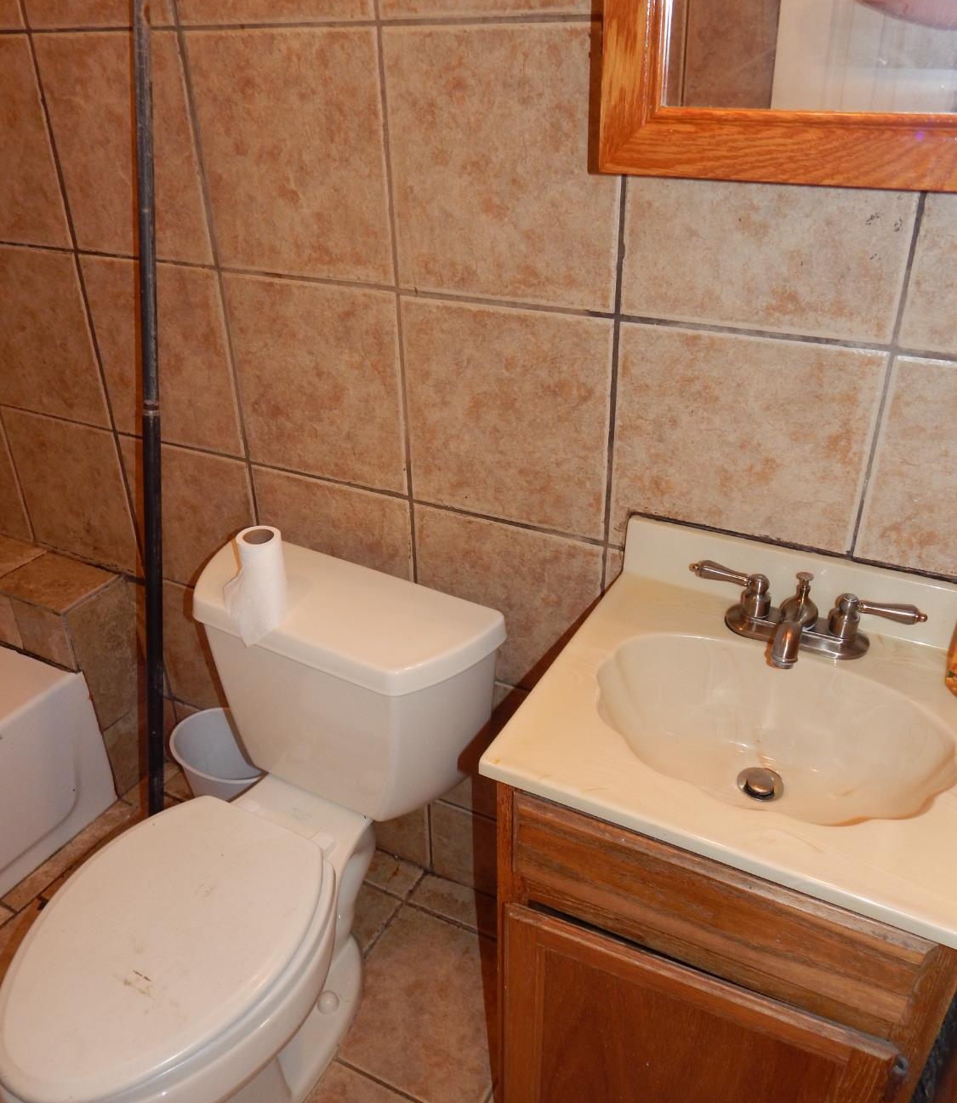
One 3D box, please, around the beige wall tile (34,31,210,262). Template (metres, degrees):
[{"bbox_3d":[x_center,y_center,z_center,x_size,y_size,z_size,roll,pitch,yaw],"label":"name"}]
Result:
[{"bbox_3d":[-0.516,-0.588,1.351,0.301,0.301,0.013,14,33,25],"label":"beige wall tile"}]

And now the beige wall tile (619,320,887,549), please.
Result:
[{"bbox_3d":[0.307,-0.113,1.107,0.301,0.301,0.013,14,33,25],"label":"beige wall tile"}]

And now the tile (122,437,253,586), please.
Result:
[{"bbox_3d":[-0.506,-0.049,1.659,0.301,0.301,0.013,14,33,25],"label":"tile"}]

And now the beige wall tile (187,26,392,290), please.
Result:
[{"bbox_3d":[-0.248,-0.520,1.221,0.301,0.301,0.013,14,33,25],"label":"beige wall tile"}]

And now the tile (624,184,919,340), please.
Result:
[{"bbox_3d":[0.299,-0.383,0.955,0.301,0.301,0.013,14,33,25],"label":"tile"}]

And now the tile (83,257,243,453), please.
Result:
[{"bbox_3d":[-0.512,-0.319,1.506,0.301,0.301,0.013,14,33,25],"label":"tile"}]

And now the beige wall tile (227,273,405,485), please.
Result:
[{"bbox_3d":[-0.239,-0.250,1.373,0.301,0.301,0.013,14,33,25],"label":"beige wall tile"}]

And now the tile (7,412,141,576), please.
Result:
[{"bbox_3d":[-0.777,-0.117,1.790,0.301,0.301,0.013,14,33,25],"label":"tile"}]

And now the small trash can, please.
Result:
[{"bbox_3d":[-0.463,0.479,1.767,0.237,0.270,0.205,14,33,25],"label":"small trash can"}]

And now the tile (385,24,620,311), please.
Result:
[{"bbox_3d":[0.027,-0.450,1.088,0.301,0.301,0.013,14,33,25],"label":"tile"}]

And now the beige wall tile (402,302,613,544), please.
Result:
[{"bbox_3d":[0.035,-0.181,1.239,0.301,0.301,0.013,14,33,25],"label":"beige wall tile"}]

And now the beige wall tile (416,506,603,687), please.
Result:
[{"bbox_3d":[0.041,0.088,1.392,0.301,0.301,0.013,14,33,25],"label":"beige wall tile"}]

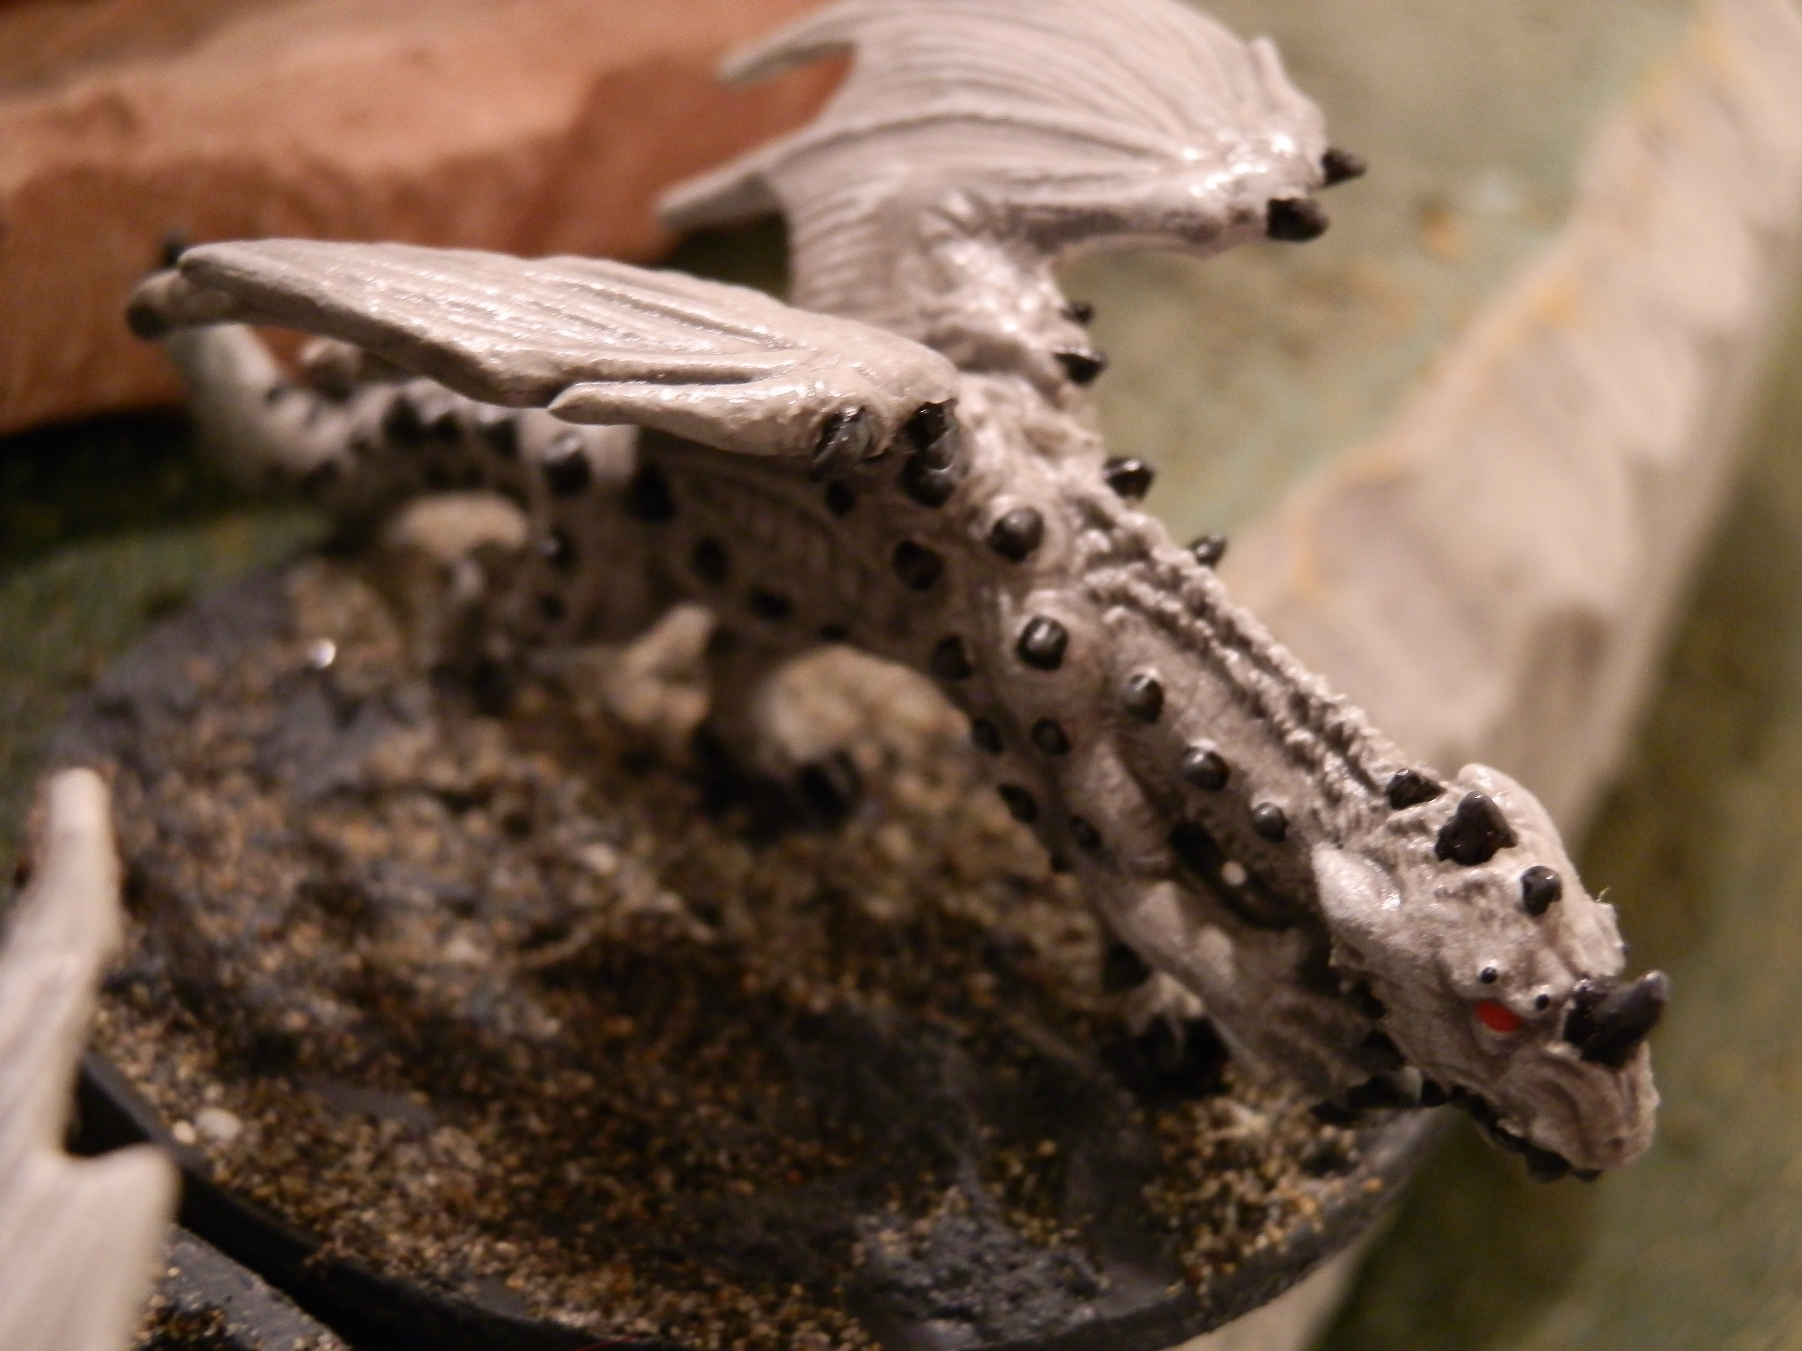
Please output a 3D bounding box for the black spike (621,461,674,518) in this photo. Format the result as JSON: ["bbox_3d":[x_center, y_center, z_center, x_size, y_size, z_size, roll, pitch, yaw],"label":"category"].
[{"bbox_3d":[-0.012,-0.008,0.144,0.002,0.003,0.002,27,61,29],"label":"black spike"}]

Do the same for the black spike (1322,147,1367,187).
[{"bbox_3d":[0.016,-0.018,0.115,0.002,0.001,0.001,12,34,15],"label":"black spike"}]

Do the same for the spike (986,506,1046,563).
[{"bbox_3d":[0.005,-0.006,0.131,0.002,0.002,0.002,27,79,29],"label":"spike"}]

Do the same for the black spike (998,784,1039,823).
[{"bbox_3d":[0.004,0.005,0.111,0.001,0.001,0.001,19,40,24],"label":"black spike"}]

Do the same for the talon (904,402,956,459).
[{"bbox_3d":[0.001,-0.008,0.104,0.002,0.002,0.002,4,22,11],"label":"talon"}]

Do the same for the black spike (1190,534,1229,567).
[{"bbox_3d":[0.012,-0.005,0.129,0.002,0.001,0.001,-43,41,6],"label":"black spike"}]

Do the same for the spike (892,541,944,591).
[{"bbox_3d":[0.001,-0.004,0.110,0.002,0.002,0.001,6,19,17],"label":"spike"}]

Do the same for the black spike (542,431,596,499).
[{"bbox_3d":[-0.016,-0.010,0.148,0.002,0.003,0.002,27,70,29],"label":"black spike"}]

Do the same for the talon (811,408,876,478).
[{"bbox_3d":[-0.002,-0.007,0.102,0.002,0.002,0.003,24,56,25],"label":"talon"}]

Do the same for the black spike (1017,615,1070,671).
[{"bbox_3d":[0.006,-0.001,0.129,0.002,0.002,0.002,27,1,29],"label":"black spike"}]

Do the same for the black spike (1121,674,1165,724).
[{"bbox_3d":[0.010,0.001,0.125,0.002,0.002,0.002,27,-3,29],"label":"black spike"}]

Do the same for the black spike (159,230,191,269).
[{"bbox_3d":[-0.029,-0.017,0.128,0.001,0.002,0.001,0,18,0],"label":"black spike"}]

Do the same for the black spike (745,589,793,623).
[{"bbox_3d":[-0.006,-0.003,0.140,0.002,0.002,0.002,27,34,29],"label":"black spike"}]

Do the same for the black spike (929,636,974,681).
[{"bbox_3d":[0.002,-0.001,0.112,0.001,0.001,0.001,13,29,24],"label":"black spike"}]

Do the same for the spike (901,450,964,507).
[{"bbox_3d":[0.001,-0.008,0.131,0.002,0.002,0.002,27,1,29],"label":"spike"}]

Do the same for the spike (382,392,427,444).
[{"bbox_3d":[-0.025,-0.013,0.158,0.002,0.003,0.002,27,61,29],"label":"spike"}]

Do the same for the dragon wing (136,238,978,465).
[{"bbox_3d":[-0.015,-0.014,0.135,0.043,0.006,0.017,10,40,30],"label":"dragon wing"}]

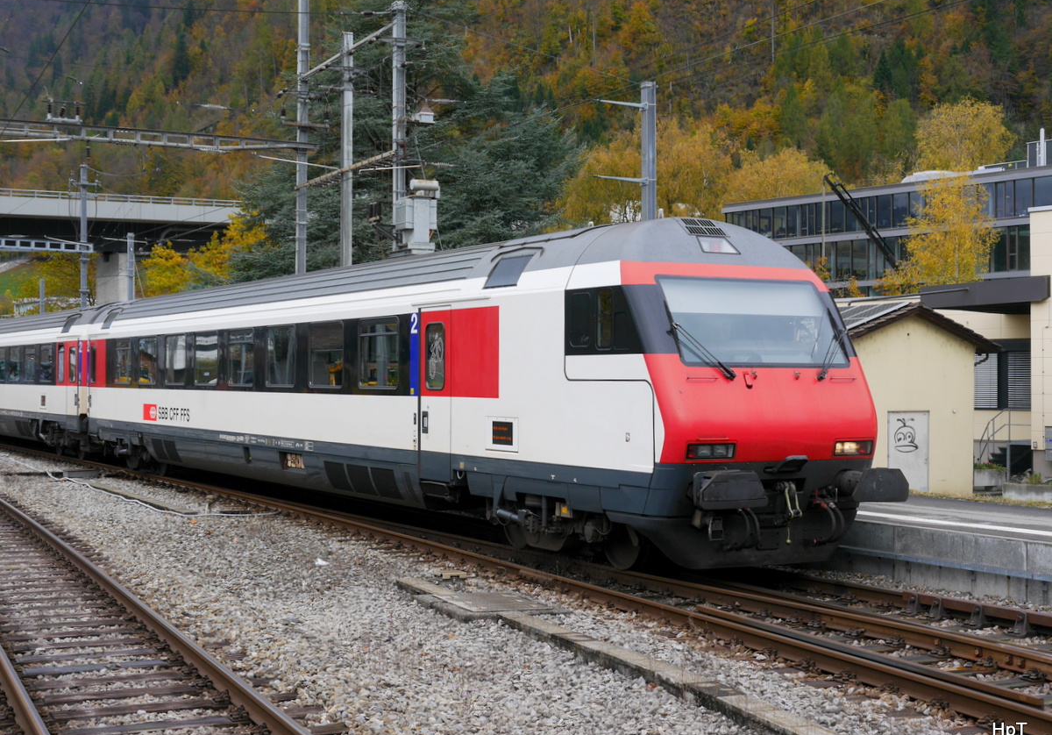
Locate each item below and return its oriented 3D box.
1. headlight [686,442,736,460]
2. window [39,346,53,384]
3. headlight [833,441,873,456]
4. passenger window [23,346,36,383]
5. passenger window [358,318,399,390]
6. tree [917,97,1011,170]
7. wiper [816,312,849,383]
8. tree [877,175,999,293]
[{"bbox_3d":[1.857,0.843,15.917,0.550,0.165,0.100,0,-1,-28],"label":"headlight"},{"bbox_3d":[-12.453,-0.091,41.015,0.060,1.000,1.400,0,-1,-28],"label":"window"},{"bbox_3d":[3.469,0.855,16.780,0.550,0.165,0.100,0,-1,-28],"label":"headlight"},{"bbox_3d":[-13.454,-0.083,42.849,0.060,1.000,1.400,0,-1,-28],"label":"passenger window"},{"bbox_3d":[-2.073,-0.182,22.229,0.060,0.990,1.400,0,-1,-28],"label":"passenger window"},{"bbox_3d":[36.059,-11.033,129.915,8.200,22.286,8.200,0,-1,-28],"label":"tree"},{"bbox_3d":[3.239,-0.255,17.042,0.580,0.920,0.120,0,-32,-28],"label":"wiper"},{"bbox_3d":[19.639,-2.790,74.951,5.400,12.853,5.400,0,-1,-28],"label":"tree"}]

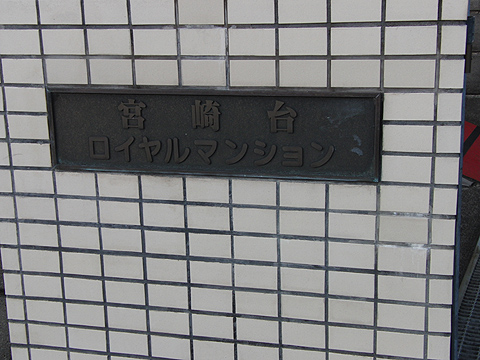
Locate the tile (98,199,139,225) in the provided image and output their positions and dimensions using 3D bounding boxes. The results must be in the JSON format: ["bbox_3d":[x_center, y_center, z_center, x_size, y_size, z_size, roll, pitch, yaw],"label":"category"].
[{"bbox_3d":[-0.300,0.081,1.981,0.108,0.060,0.010,3,15,15],"label":"tile"}]

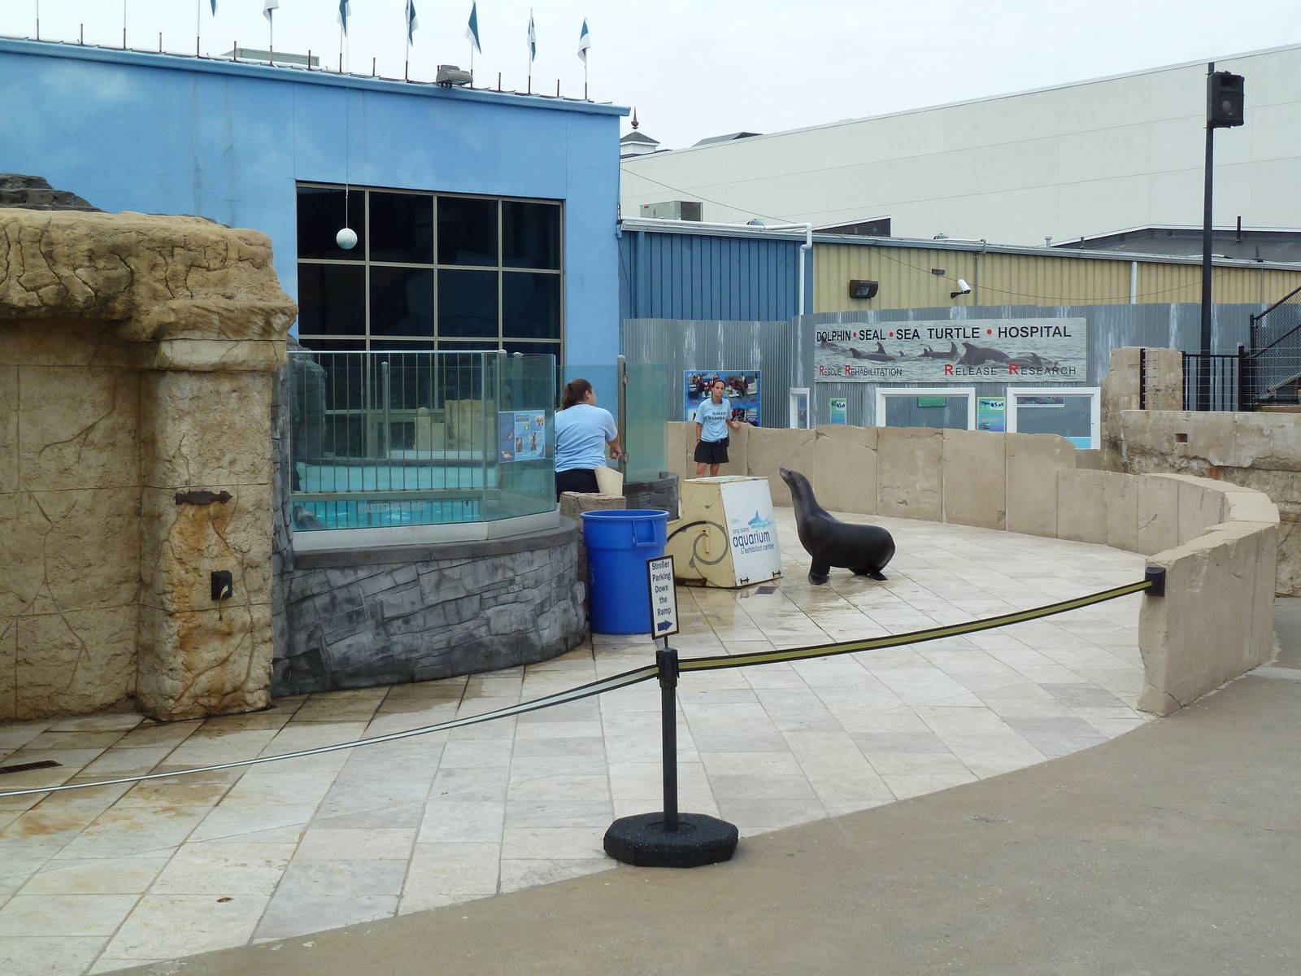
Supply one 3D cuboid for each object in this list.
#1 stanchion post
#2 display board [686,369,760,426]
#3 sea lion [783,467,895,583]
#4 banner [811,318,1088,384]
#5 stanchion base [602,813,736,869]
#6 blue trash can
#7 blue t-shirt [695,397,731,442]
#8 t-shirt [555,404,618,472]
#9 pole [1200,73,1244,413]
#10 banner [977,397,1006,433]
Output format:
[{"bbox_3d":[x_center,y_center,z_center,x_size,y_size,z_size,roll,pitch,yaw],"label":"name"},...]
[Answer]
[{"bbox_3d":[0.070,0.903,6.505,0.080,0.663,0.080,-1,3,0],"label":"stanchion post"},{"bbox_3d":[1.408,-1.571,35.080,1.970,1.400,0.040,-3,4,-38],"label":"display board"},{"bbox_3d":[1.558,0.307,15.073,0.950,0.960,0.500,0,3,0],"label":"sea lion"},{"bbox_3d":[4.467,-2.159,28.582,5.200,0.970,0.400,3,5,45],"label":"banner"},{"bbox_3d":[0.072,1.266,6.527,0.485,0.080,0.485,0,3,0],"label":"stanchion base"},{"bbox_3d":[-0.168,0.567,12.170,0.590,0.790,0.590,0,3,0],"label":"blue trash can"},{"bbox_3d":[0.821,-0.884,23.490,0.460,0.590,0.270,0,4,-7],"label":"blue t-shirt"},{"bbox_3d":[-0.612,-0.445,16.103,0.520,0.610,0.360,2,4,30],"label":"t-shirt"},{"bbox_3d":[7.465,-3.117,23.554,0.480,4.760,0.420,-1,4,-9],"label":"pole"},{"bbox_3d":[5.228,-1.048,27.637,0.456,0.660,0.030,2,4,35],"label":"banner"}]

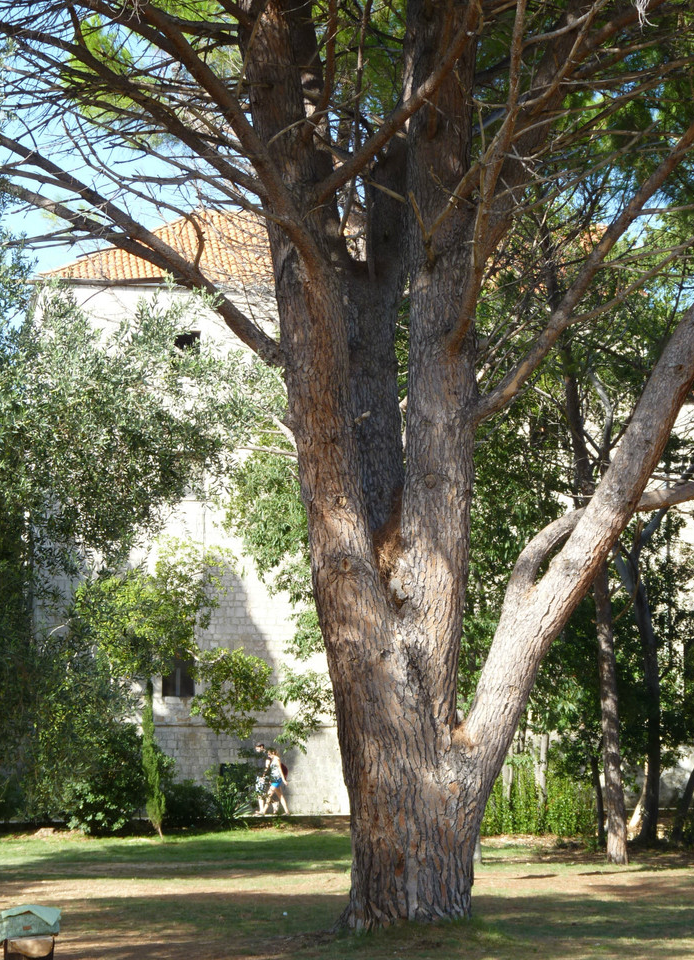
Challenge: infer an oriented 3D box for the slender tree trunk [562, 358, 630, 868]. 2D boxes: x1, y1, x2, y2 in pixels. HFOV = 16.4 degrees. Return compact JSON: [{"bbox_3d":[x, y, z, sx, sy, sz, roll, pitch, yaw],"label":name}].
[{"bbox_3d":[3.938,1.906,38.236,1.024,8.216,0.750,0,-7,0],"label":"slender tree trunk"}]

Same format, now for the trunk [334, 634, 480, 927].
[{"bbox_3d":[0.578,2.907,23.421,1.375,2.813,1.250,0,-7,0],"label":"trunk"}]

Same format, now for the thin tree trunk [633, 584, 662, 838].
[{"bbox_3d":[5.704,4.397,45.799,0.505,4.989,0.420,0,-7,0],"label":"thin tree trunk"}]

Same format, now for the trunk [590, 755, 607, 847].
[{"bbox_3d":[4.599,5.859,44.119,0.280,1.668,0.240,0,-7,0],"label":"trunk"}]

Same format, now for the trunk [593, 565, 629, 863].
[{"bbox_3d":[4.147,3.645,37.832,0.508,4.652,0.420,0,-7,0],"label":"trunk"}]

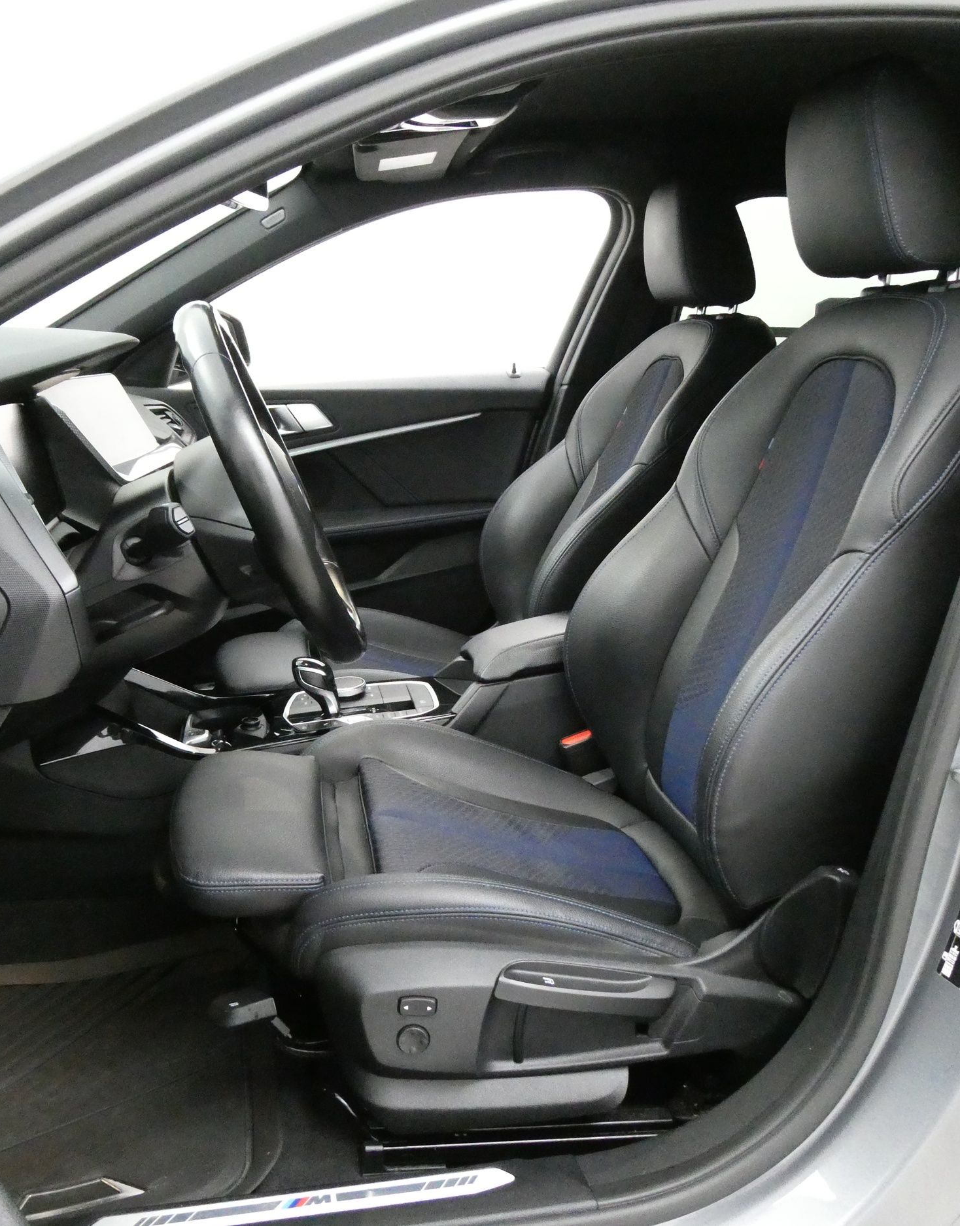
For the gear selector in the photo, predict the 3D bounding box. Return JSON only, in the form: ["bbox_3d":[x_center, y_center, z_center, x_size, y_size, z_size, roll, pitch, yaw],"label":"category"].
[{"bbox_3d":[-0.216,0.098,1.494,0.064,0.088,0.048,-1,13,-6],"label":"gear selector"}]

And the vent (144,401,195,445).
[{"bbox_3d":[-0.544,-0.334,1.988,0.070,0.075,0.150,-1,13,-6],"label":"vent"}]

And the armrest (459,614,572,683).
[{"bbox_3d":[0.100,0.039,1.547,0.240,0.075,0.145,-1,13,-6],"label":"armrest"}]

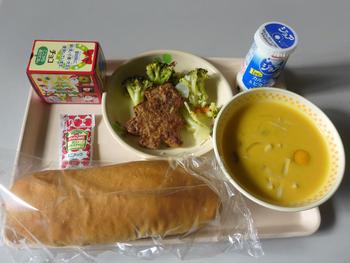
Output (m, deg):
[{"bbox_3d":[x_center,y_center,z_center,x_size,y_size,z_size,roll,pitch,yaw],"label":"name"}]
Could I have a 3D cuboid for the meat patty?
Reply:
[{"bbox_3d":[-0.025,-0.019,0.356,0.073,0.017,0.093,-1,63,-5],"label":"meat patty"}]

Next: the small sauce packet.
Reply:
[{"bbox_3d":[-0.119,0.011,0.346,0.043,0.010,0.074,-4,64,-6],"label":"small sauce packet"}]

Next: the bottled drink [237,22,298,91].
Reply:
[{"bbox_3d":[0.116,-0.089,0.368,0.051,0.091,0.051,10,63,1],"label":"bottled drink"}]

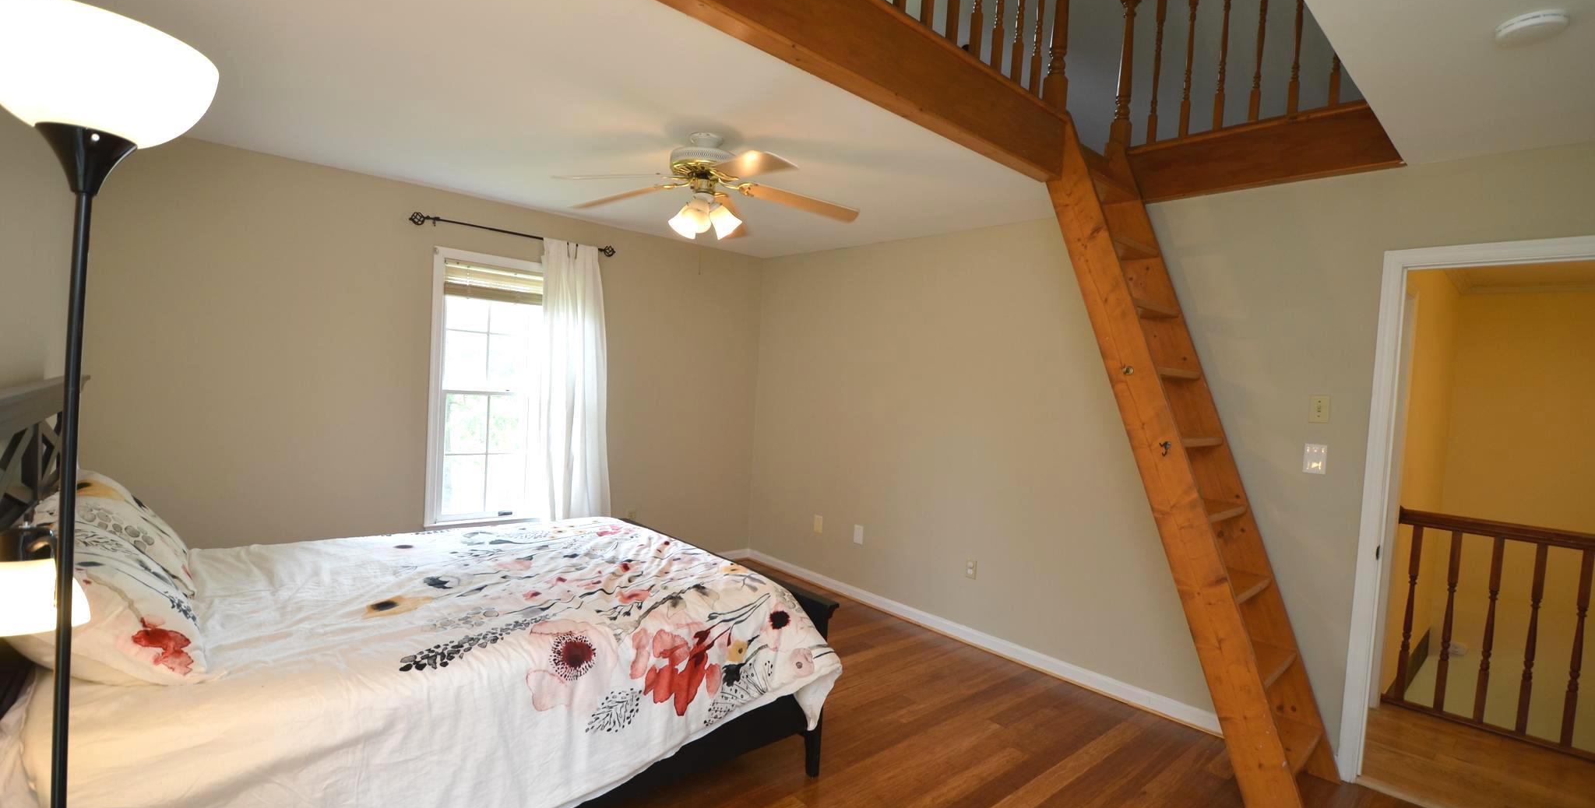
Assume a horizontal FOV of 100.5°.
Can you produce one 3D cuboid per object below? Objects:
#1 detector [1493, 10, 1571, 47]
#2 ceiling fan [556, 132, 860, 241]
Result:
[{"bbox_3d":[1.734,-0.884,1.567,0.122,0.034,0.122,1,3,-41],"label":"detector"},{"bbox_3d":[-0.388,-0.882,2.687,1.260,0.390,1.260,1,3,-41],"label":"ceiling fan"}]

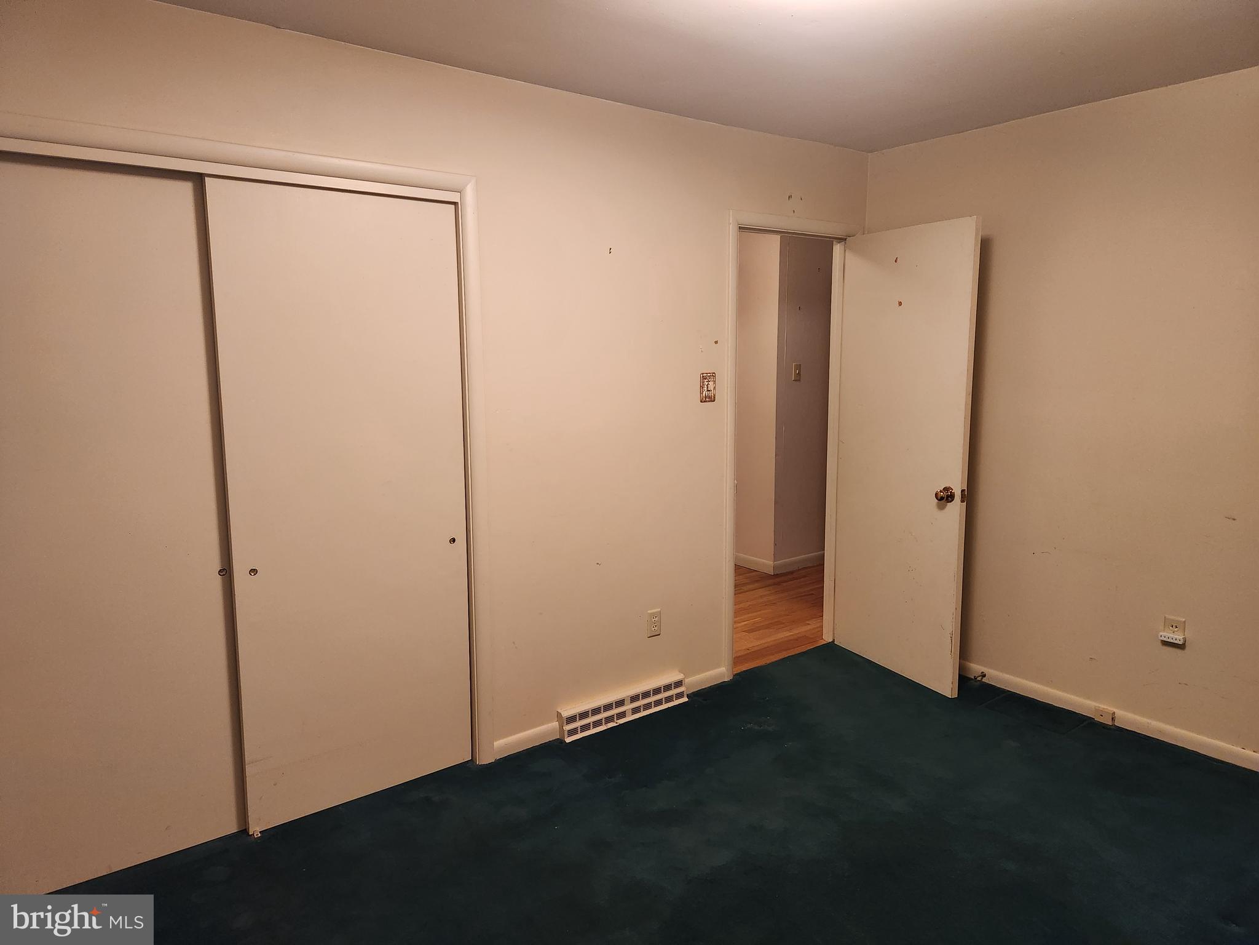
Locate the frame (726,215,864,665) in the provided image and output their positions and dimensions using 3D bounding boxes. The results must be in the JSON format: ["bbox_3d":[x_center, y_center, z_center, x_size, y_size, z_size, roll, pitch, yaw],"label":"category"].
[{"bbox_3d":[0.751,-0.122,4.001,0.896,2.096,0.128,-7,10,-37],"label":"frame"}]

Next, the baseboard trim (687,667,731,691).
[{"bbox_3d":[0.344,0.940,3.763,0.254,0.068,0.016,-7,10,-37],"label":"baseboard trim"}]

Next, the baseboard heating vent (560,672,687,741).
[{"bbox_3d":[-0.006,0.962,3.464,0.648,0.115,0.066,-7,10,-37],"label":"baseboard heating vent"}]

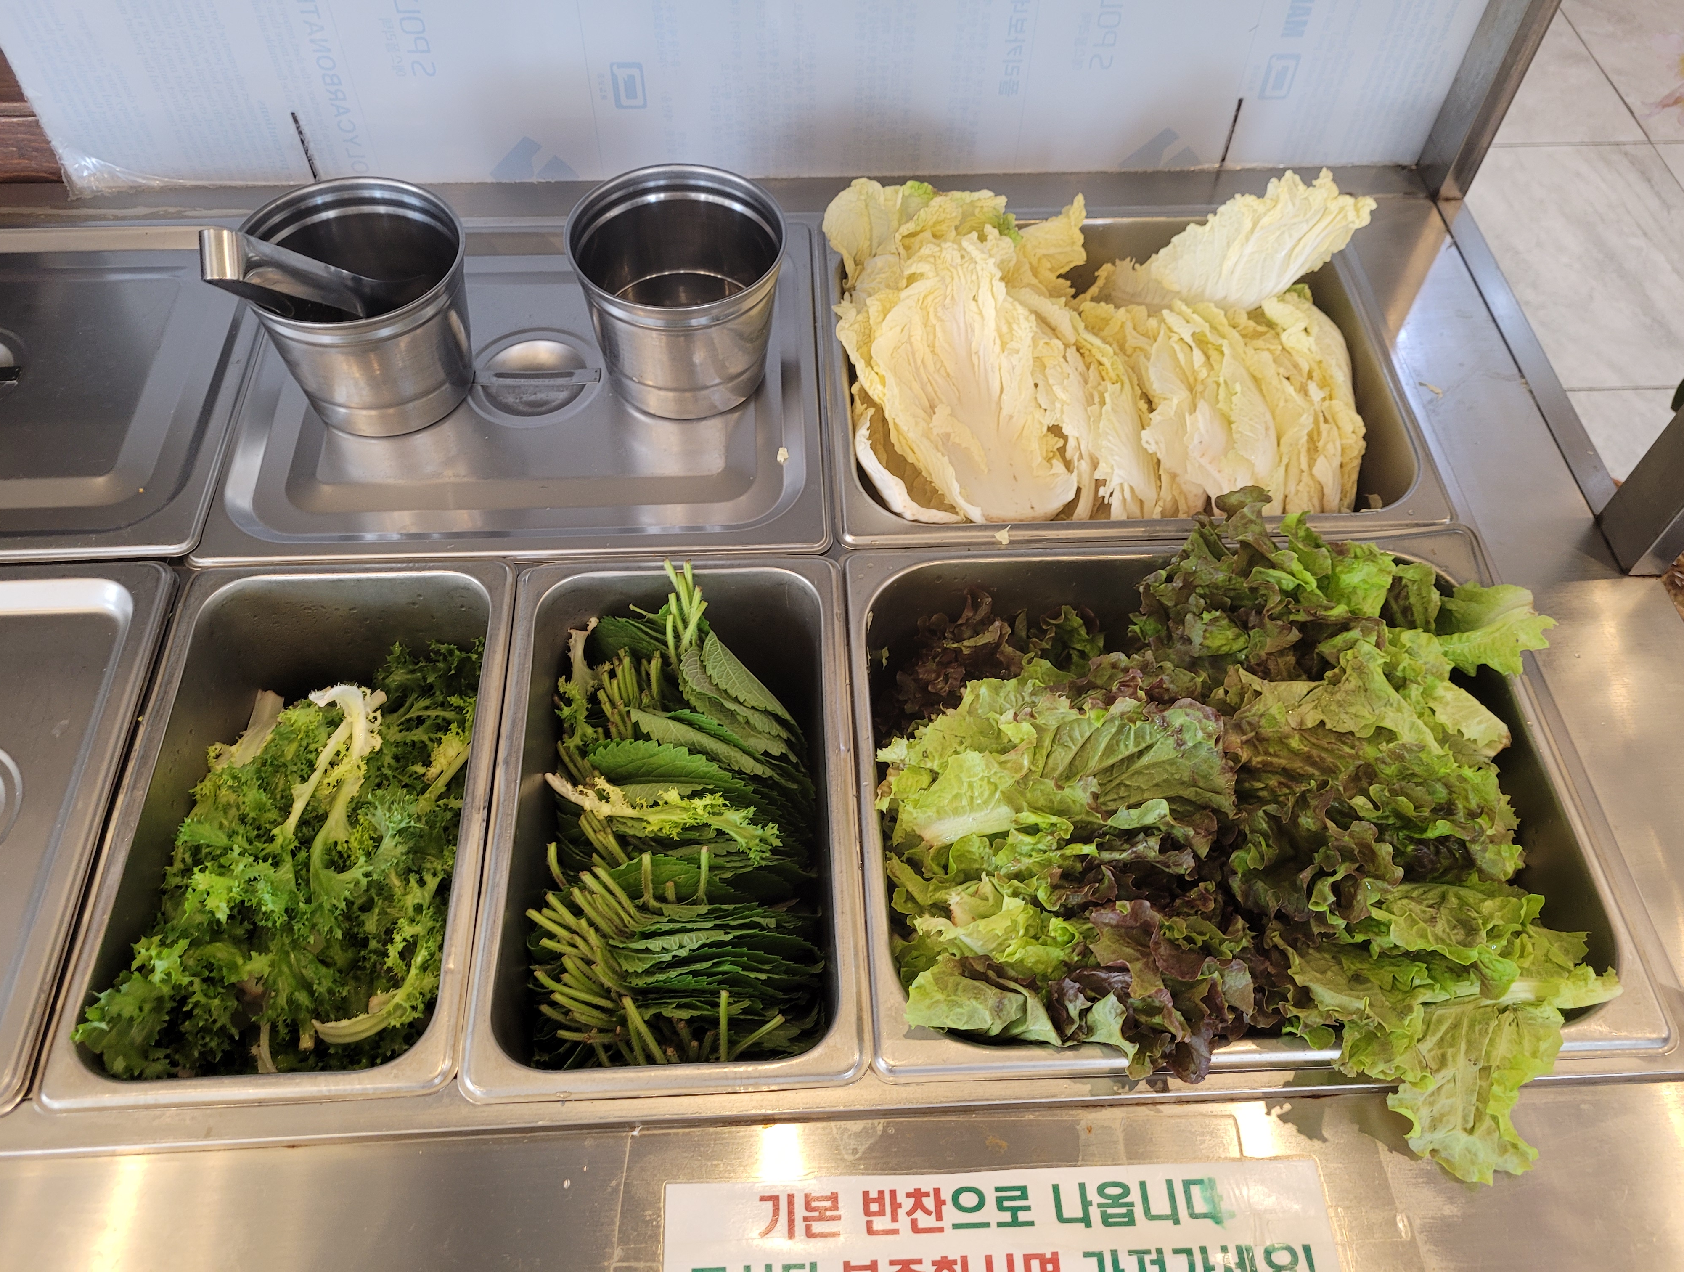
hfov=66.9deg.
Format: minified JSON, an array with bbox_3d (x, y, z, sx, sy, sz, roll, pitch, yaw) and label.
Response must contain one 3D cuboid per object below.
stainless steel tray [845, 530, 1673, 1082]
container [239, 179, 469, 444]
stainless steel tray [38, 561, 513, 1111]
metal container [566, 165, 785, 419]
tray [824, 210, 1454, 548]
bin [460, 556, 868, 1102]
[{"bbox_3d":[0.170,0.097,0.634,0.325,0.124,0.265,-2,56,-2],"label":"stainless steel tray"},{"bbox_3d":[-0.256,-0.177,0.697,0.117,0.085,0.117,-2,56,-2],"label":"container"},{"bbox_3d":[-0.241,0.109,0.625,0.162,0.124,0.265,-2,56,-2],"label":"stainless steel tray"},{"bbox_3d":[-0.088,-0.188,0.705,0.117,0.085,0.117,0,56,0],"label":"metal container"},{"bbox_3d":[0.155,-0.125,0.786,0.325,0.124,0.265,-2,56,-2],"label":"tray"},{"bbox_3d":[-0.076,0.106,0.626,0.162,0.124,0.265,-2,56,-2],"label":"bin"}]

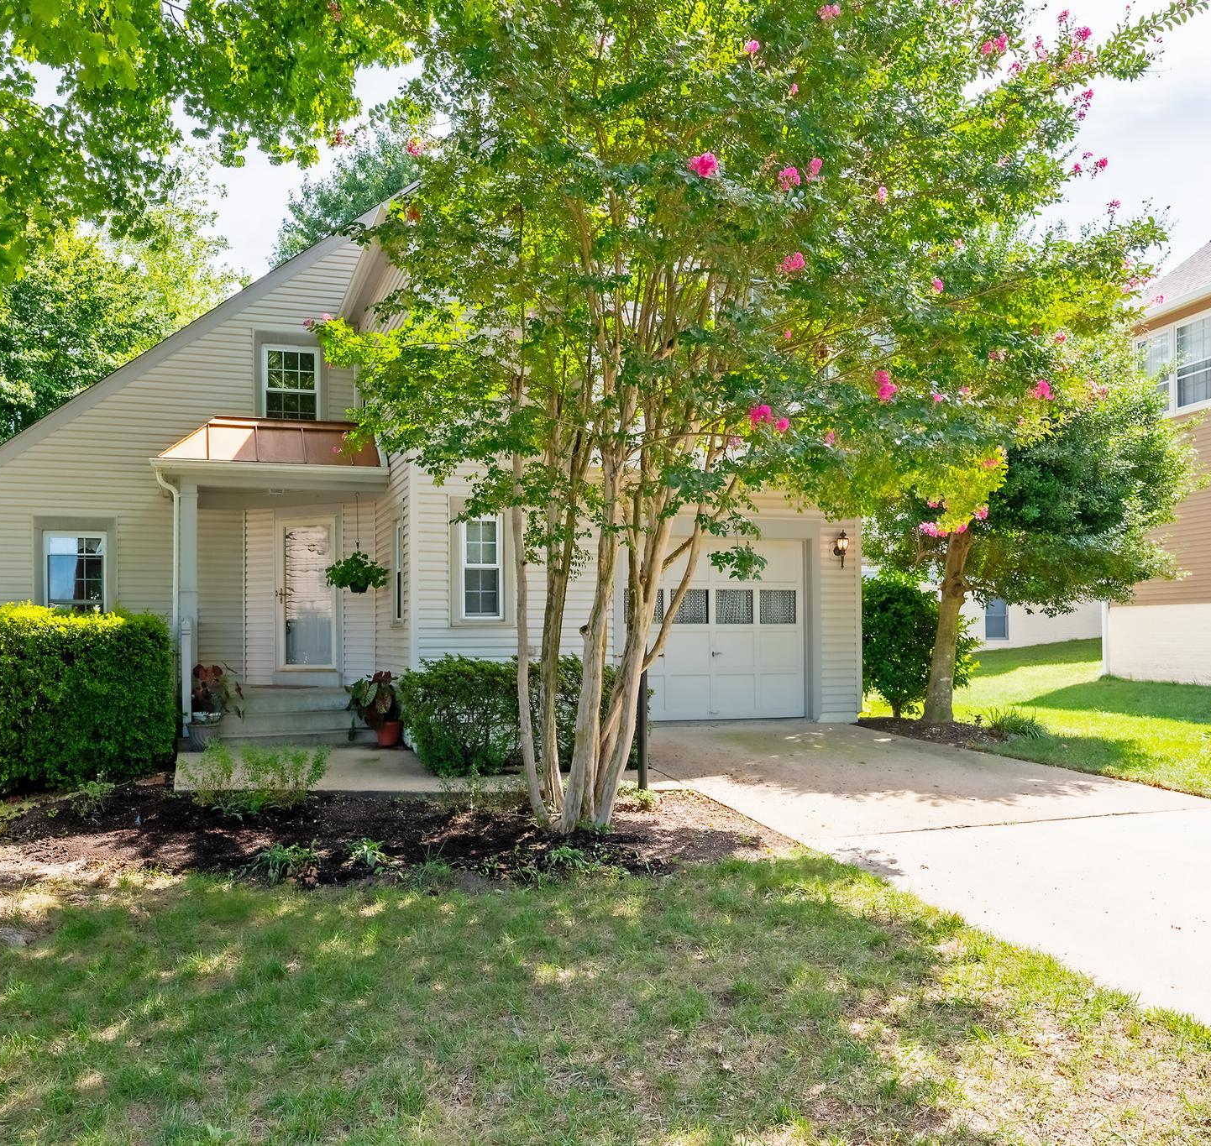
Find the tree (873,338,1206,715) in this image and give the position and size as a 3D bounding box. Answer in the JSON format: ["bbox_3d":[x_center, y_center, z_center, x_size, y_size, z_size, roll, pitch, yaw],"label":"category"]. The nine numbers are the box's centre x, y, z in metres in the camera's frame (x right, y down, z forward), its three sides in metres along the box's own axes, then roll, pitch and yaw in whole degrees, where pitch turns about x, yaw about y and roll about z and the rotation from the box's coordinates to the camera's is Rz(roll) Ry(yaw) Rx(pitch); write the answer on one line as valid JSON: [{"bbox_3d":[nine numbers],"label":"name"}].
[{"bbox_3d":[5.300,-0.500,11.900,4.100,4.850,4.000,0,-3,0],"label":"tree"}]

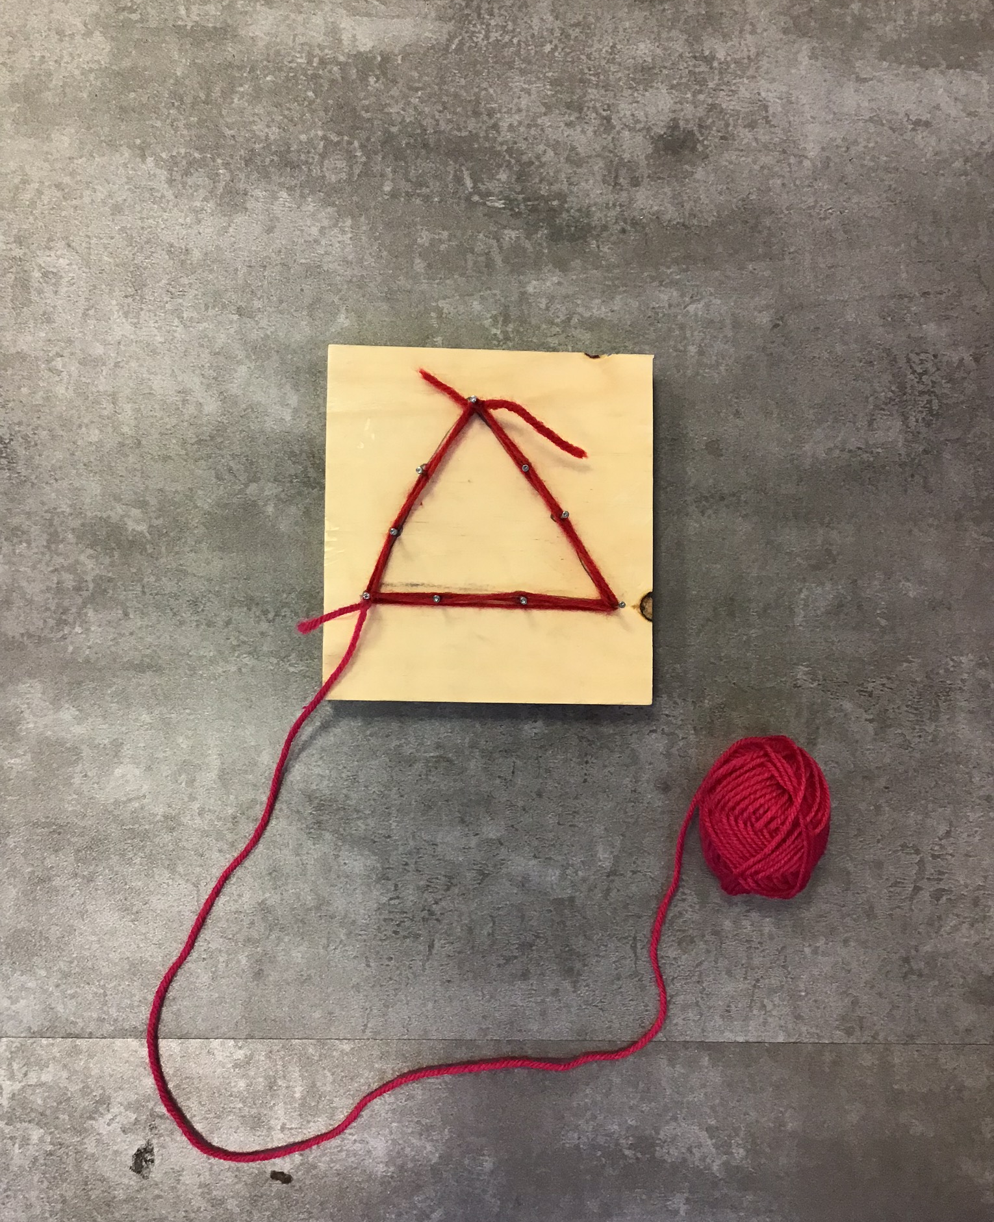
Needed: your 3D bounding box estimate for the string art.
[{"bbox_3d":[-0.006,0.063,0.457,0.272,0.049,0.316,0,88,-1],"label":"string art"}]

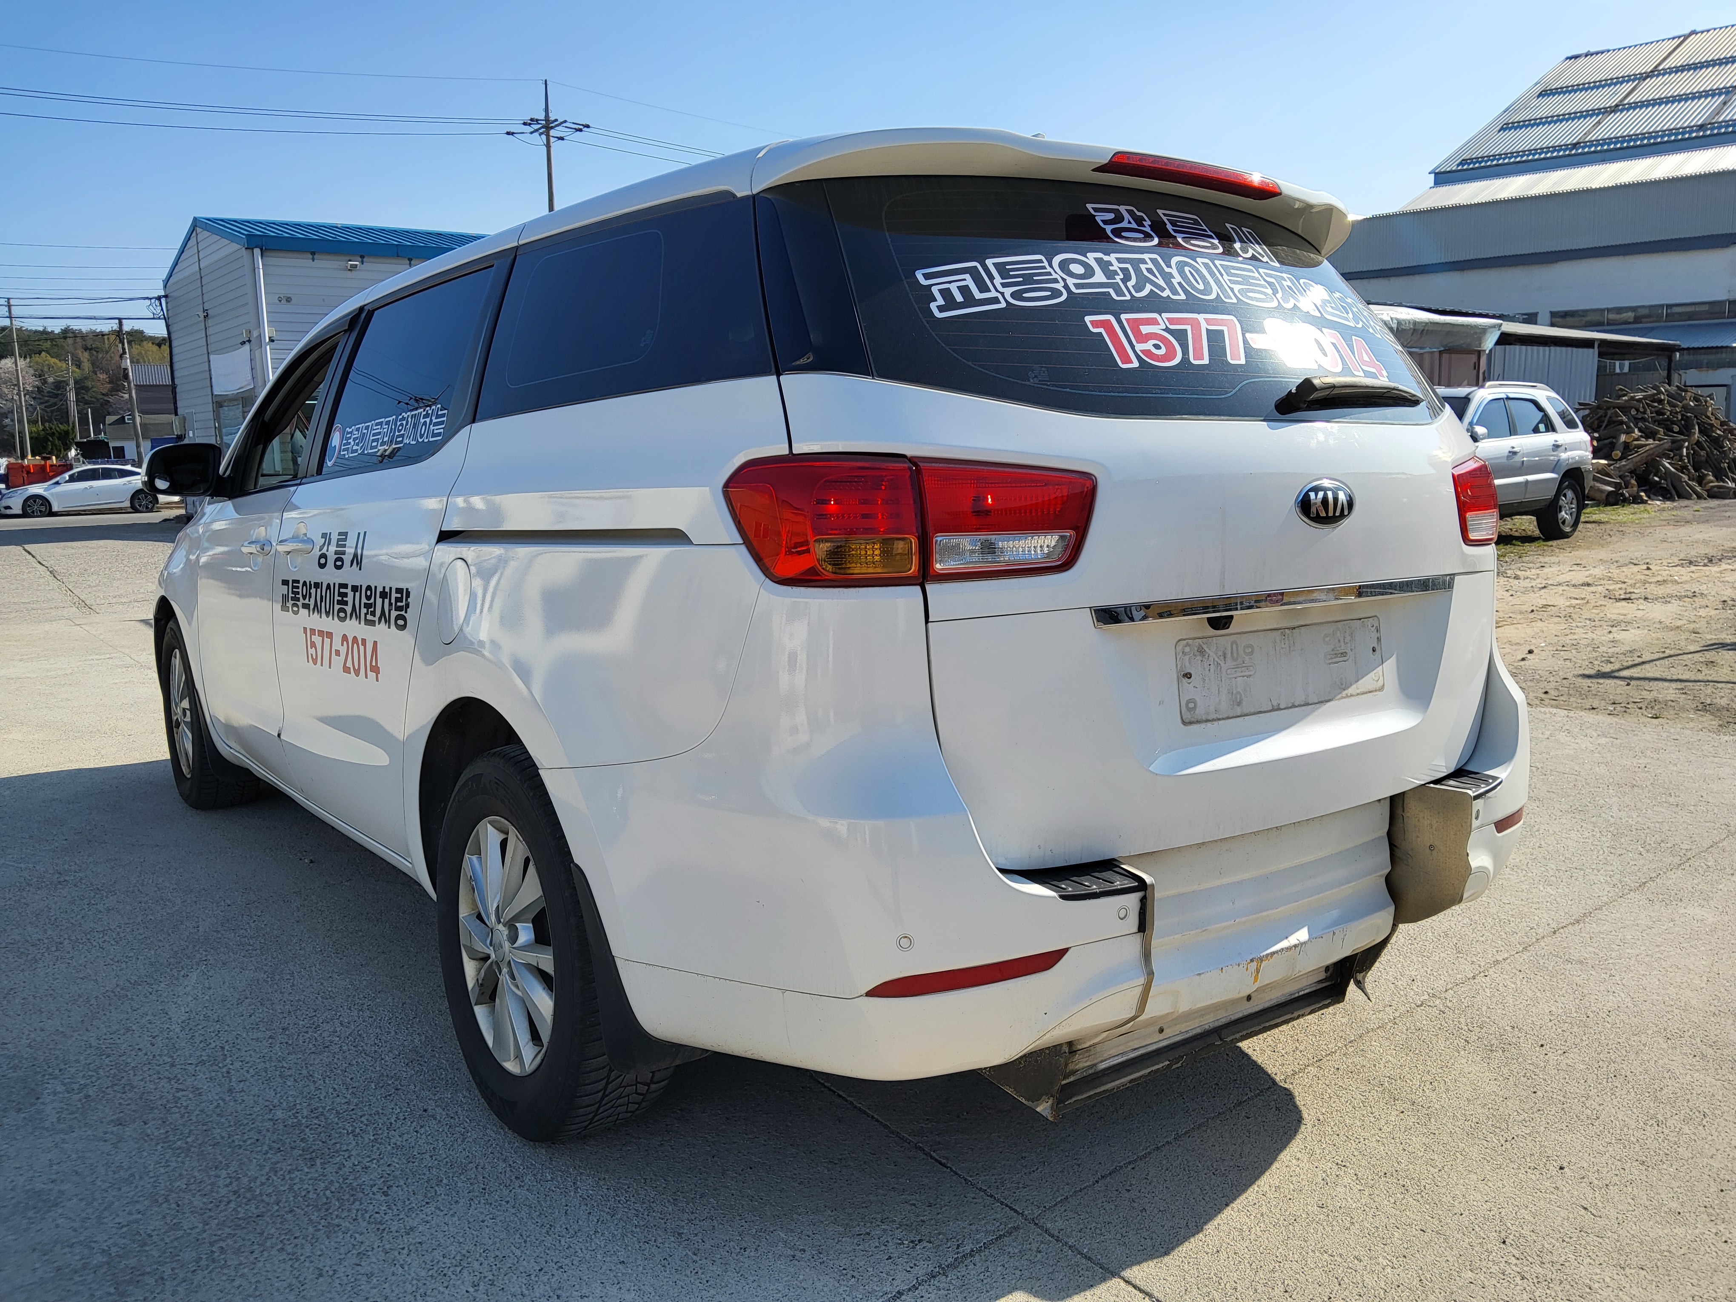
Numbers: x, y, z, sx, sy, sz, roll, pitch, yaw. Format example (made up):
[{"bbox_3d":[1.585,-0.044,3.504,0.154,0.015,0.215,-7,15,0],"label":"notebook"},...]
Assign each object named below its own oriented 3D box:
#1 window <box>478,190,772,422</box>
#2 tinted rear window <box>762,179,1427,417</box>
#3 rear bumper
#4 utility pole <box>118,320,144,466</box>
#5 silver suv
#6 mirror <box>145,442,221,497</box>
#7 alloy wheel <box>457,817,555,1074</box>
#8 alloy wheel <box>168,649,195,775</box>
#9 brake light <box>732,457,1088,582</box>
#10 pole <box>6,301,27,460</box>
[{"bbox_3d":[-0.359,-0.467,1.835,0.070,0.270,0.800,13,-4,-41],"label":"window"},{"bbox_3d":[0.579,-0.516,2.062,1.720,0.380,0.190,-6,-18,-37],"label":"tinted rear window"},{"bbox_3d":[0.510,0.182,2.247,1.950,0.680,0.730,-6,9,-37],"label":"rear bumper"},{"bbox_3d":[-34.047,-11.061,60.542,0.300,8.430,0.300,-6,8,-11],"label":"utility pole"},{"bbox_3d":[6.074,-2.039,14.226,4.350,1.690,1.830,-6,9,-35],"label":"silver suv"},{"bbox_3d":[-2.030,-0.543,3.875,0.240,0.175,0.140,-6,9,-37],"label":"mirror"},{"bbox_3d":[-0.600,0.519,2.354,0.150,0.460,0.460,-6,9,-37],"label":"alloy wheel"},{"bbox_3d":[-2.425,0.218,4.792,0.150,0.460,0.460,-6,9,-37],"label":"alloy wheel"},{"bbox_3d":[0.062,-0.168,1.643,0.500,0.165,0.145,-4,8,-26],"label":"brake light"},{"bbox_3d":[-47.174,-13.956,72.718,0.300,11.130,0.300,-4,8,-11],"label":"pole"}]

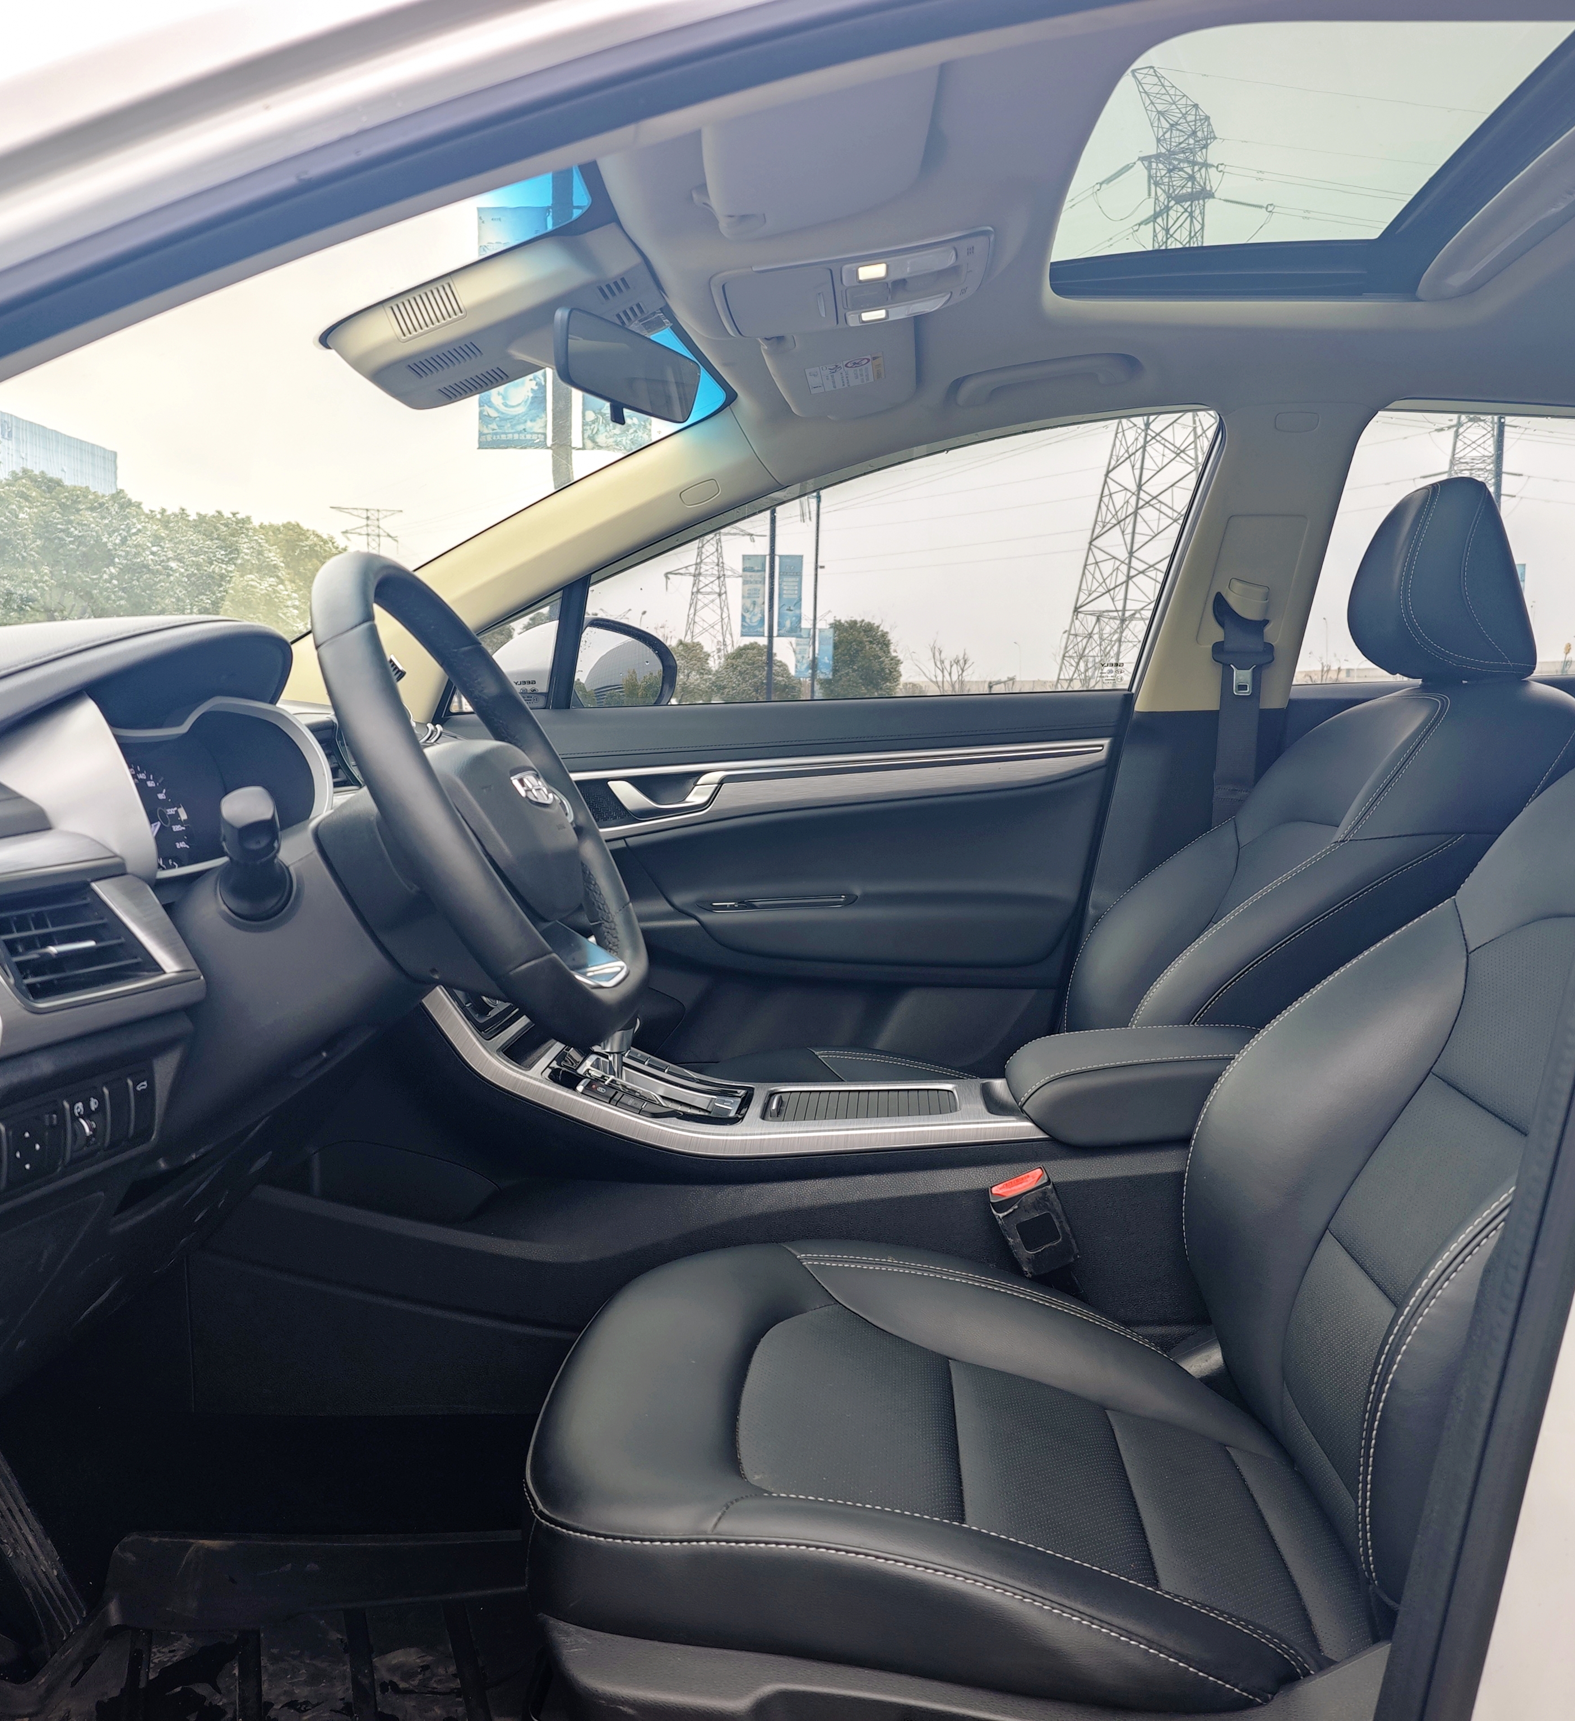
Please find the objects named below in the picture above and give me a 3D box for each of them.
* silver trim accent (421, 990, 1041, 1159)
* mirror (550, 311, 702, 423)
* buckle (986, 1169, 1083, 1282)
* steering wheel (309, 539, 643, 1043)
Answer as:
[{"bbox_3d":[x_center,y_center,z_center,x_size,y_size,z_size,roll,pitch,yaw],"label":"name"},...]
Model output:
[{"bbox_3d":[-0.033,0.173,1.386,0.522,0.143,0.207,2,7,3],"label":"silver trim accent"},{"bbox_3d":[-0.145,-0.430,1.338,0.035,0.065,0.227,10,10,24],"label":"mirror"},{"bbox_3d":[0.210,0.309,1.298,0.044,0.085,0.030,-18,6,6],"label":"buckle"},{"bbox_3d":[-0.212,-0.033,1.019,0.099,0.359,0.364,-29,4,7],"label":"steering wheel"}]

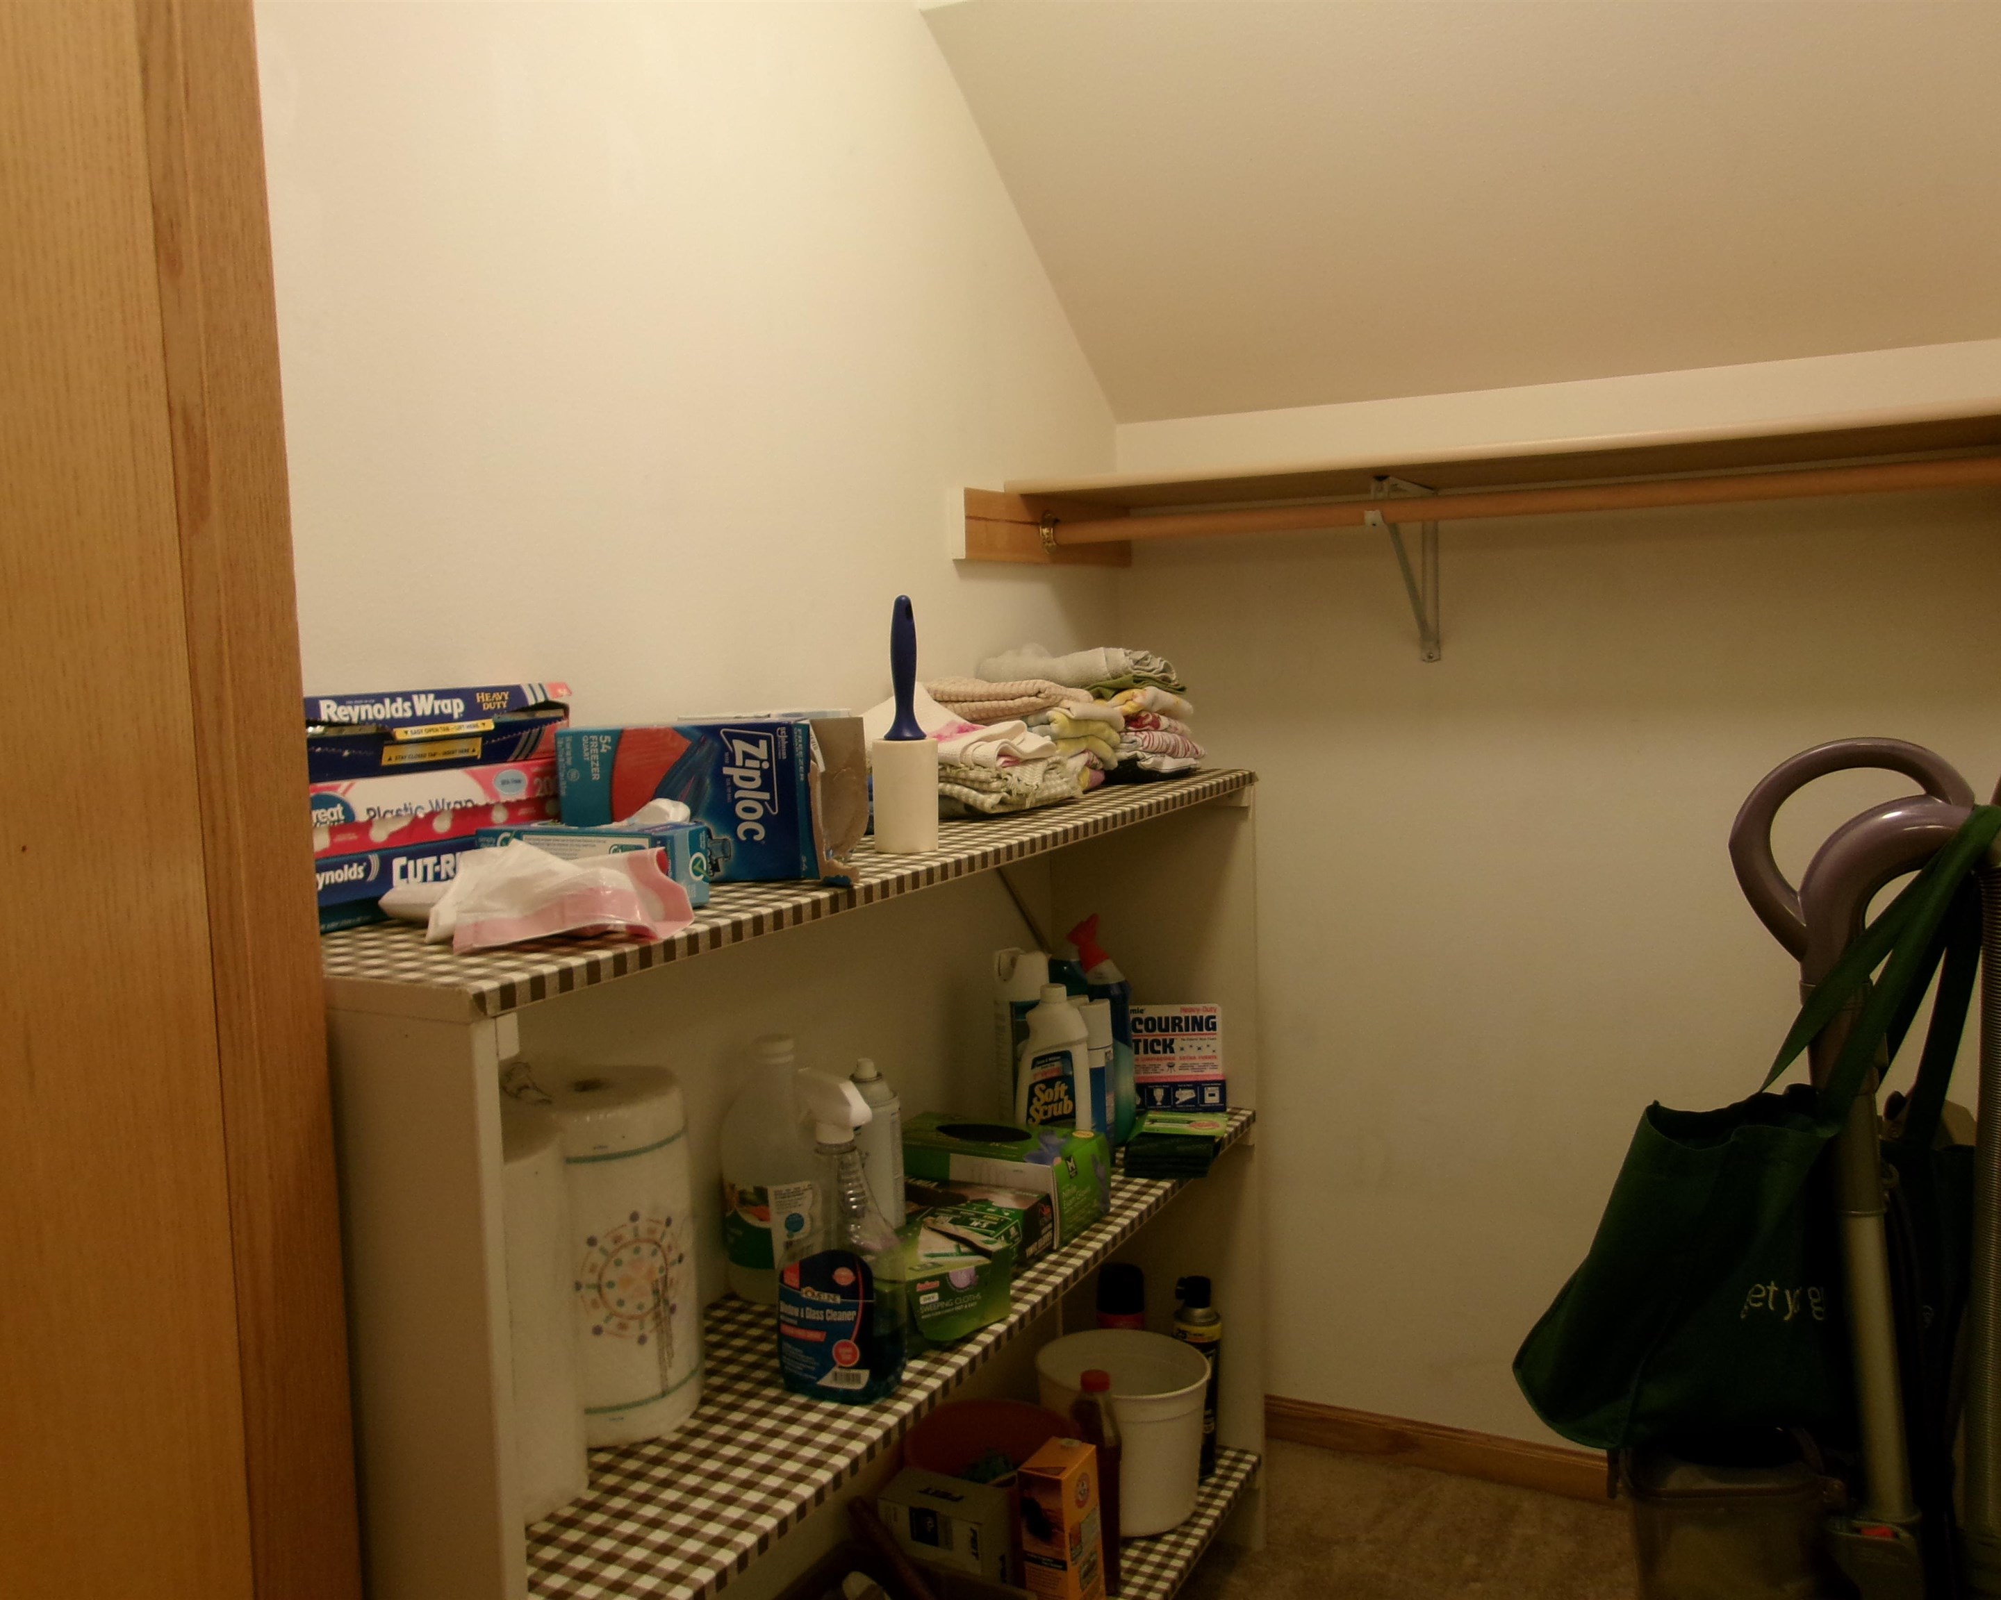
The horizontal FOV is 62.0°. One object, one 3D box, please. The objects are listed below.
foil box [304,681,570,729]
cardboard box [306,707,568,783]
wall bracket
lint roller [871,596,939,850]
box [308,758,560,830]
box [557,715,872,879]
[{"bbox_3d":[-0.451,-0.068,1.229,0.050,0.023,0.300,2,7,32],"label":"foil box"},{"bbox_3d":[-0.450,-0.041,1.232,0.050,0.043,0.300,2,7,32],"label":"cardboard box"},{"bbox_3d":[0.540,-0.301,2.215,0.027,0.245,0.325,1,6,27],"label":"wall bracket"},{"bbox_3d":[-0.087,-0.069,1.508,0.059,0.230,0.059,-2,6,-3],"label":"lint roller"},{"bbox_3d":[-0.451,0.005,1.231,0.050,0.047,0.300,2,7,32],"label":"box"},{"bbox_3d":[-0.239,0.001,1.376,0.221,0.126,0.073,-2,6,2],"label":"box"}]

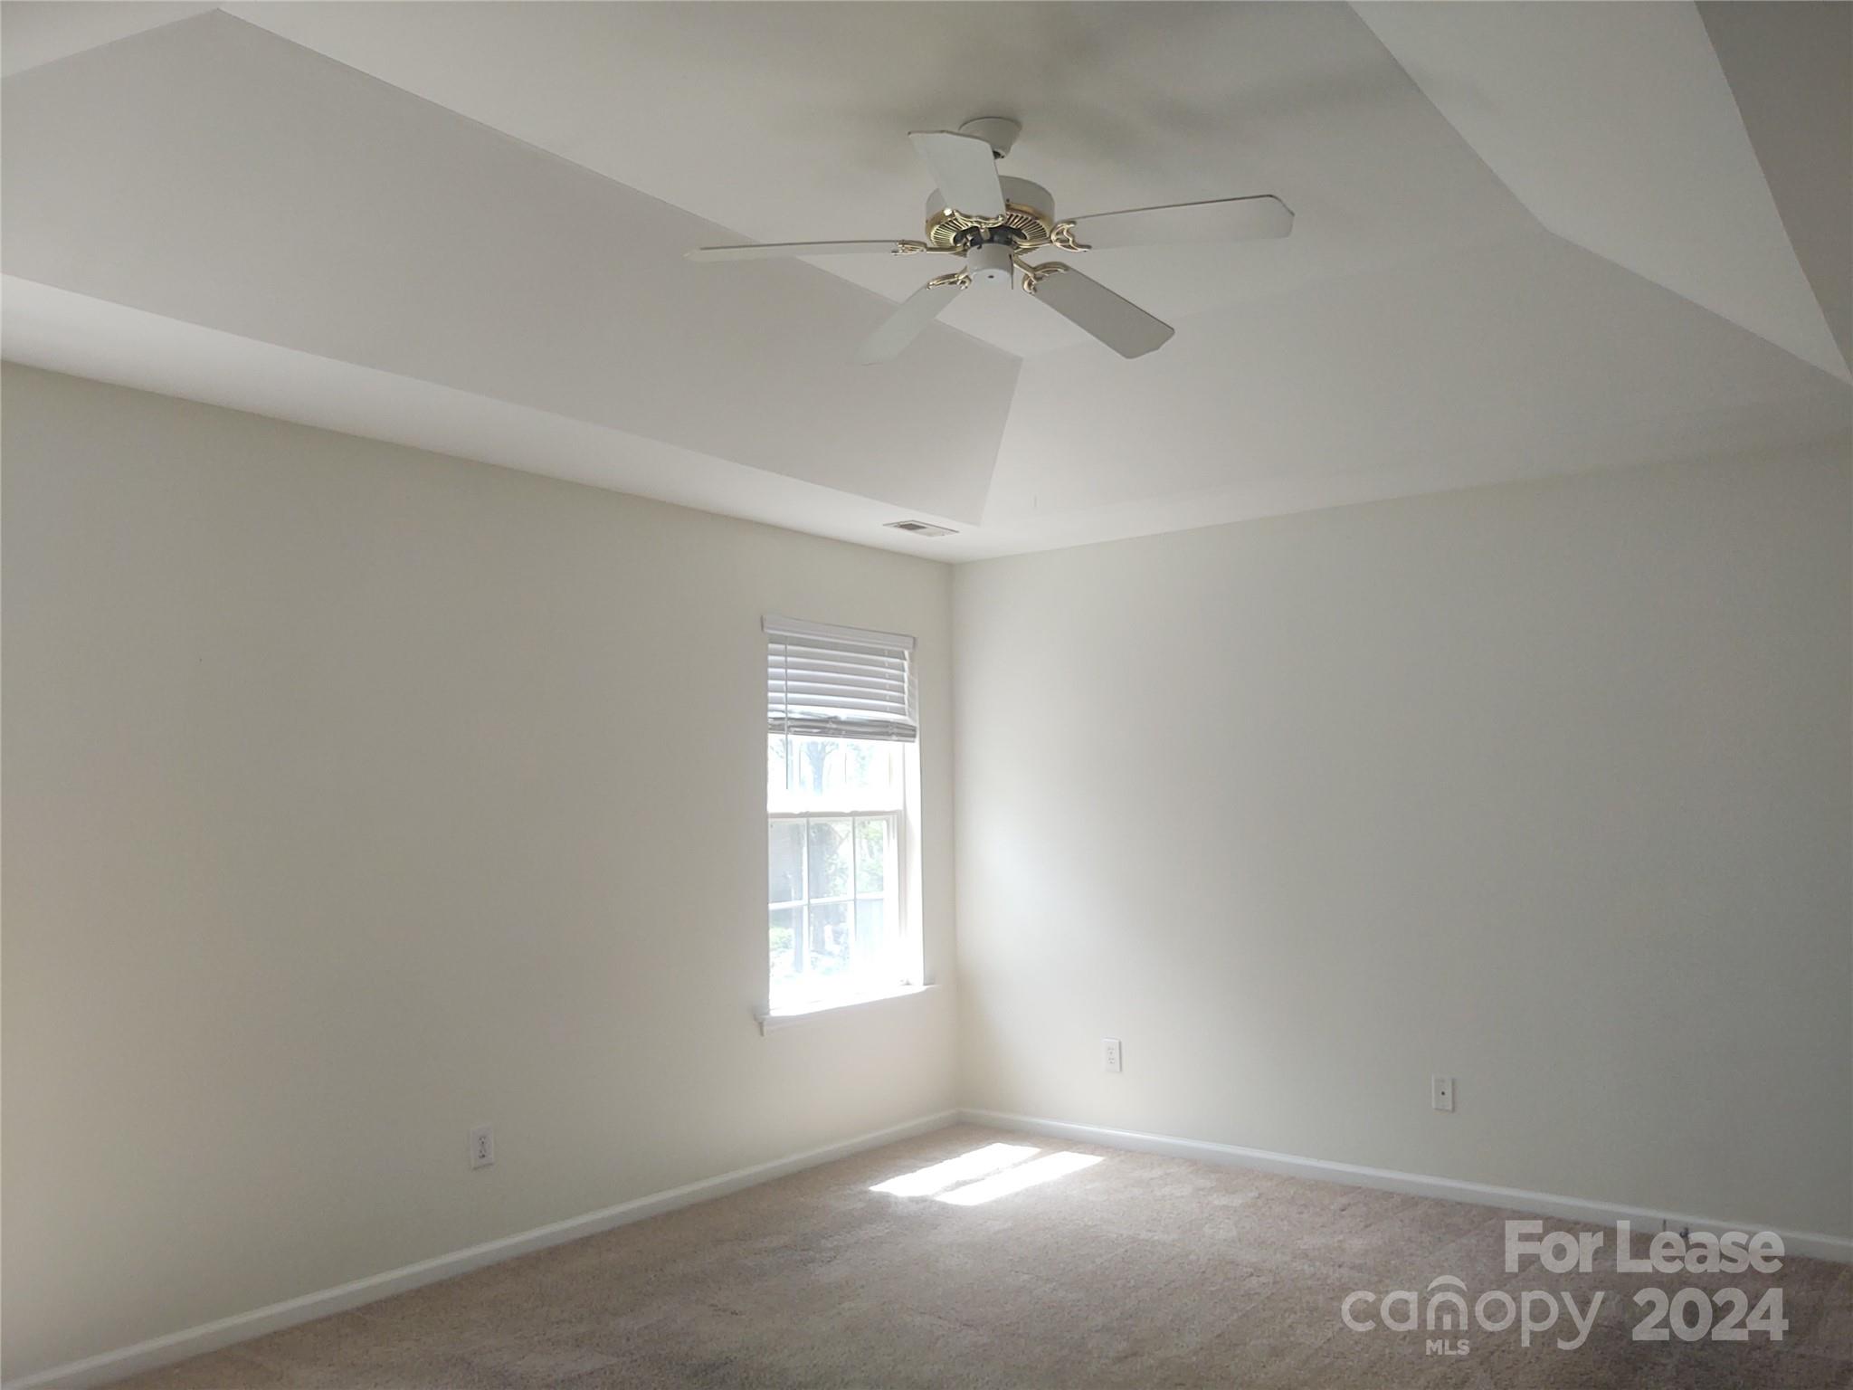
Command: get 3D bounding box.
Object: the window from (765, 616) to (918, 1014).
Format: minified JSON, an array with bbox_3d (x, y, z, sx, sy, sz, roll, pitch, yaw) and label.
[{"bbox_3d":[-0.339,0.474,5.767,0.120,1.460,0.935,-4,-6,37],"label":"window"}]

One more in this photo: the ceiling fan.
[{"bbox_3d":[0.142,-1.084,3.232,1.300,0.340,1.300,-4,-6,37],"label":"ceiling fan"}]

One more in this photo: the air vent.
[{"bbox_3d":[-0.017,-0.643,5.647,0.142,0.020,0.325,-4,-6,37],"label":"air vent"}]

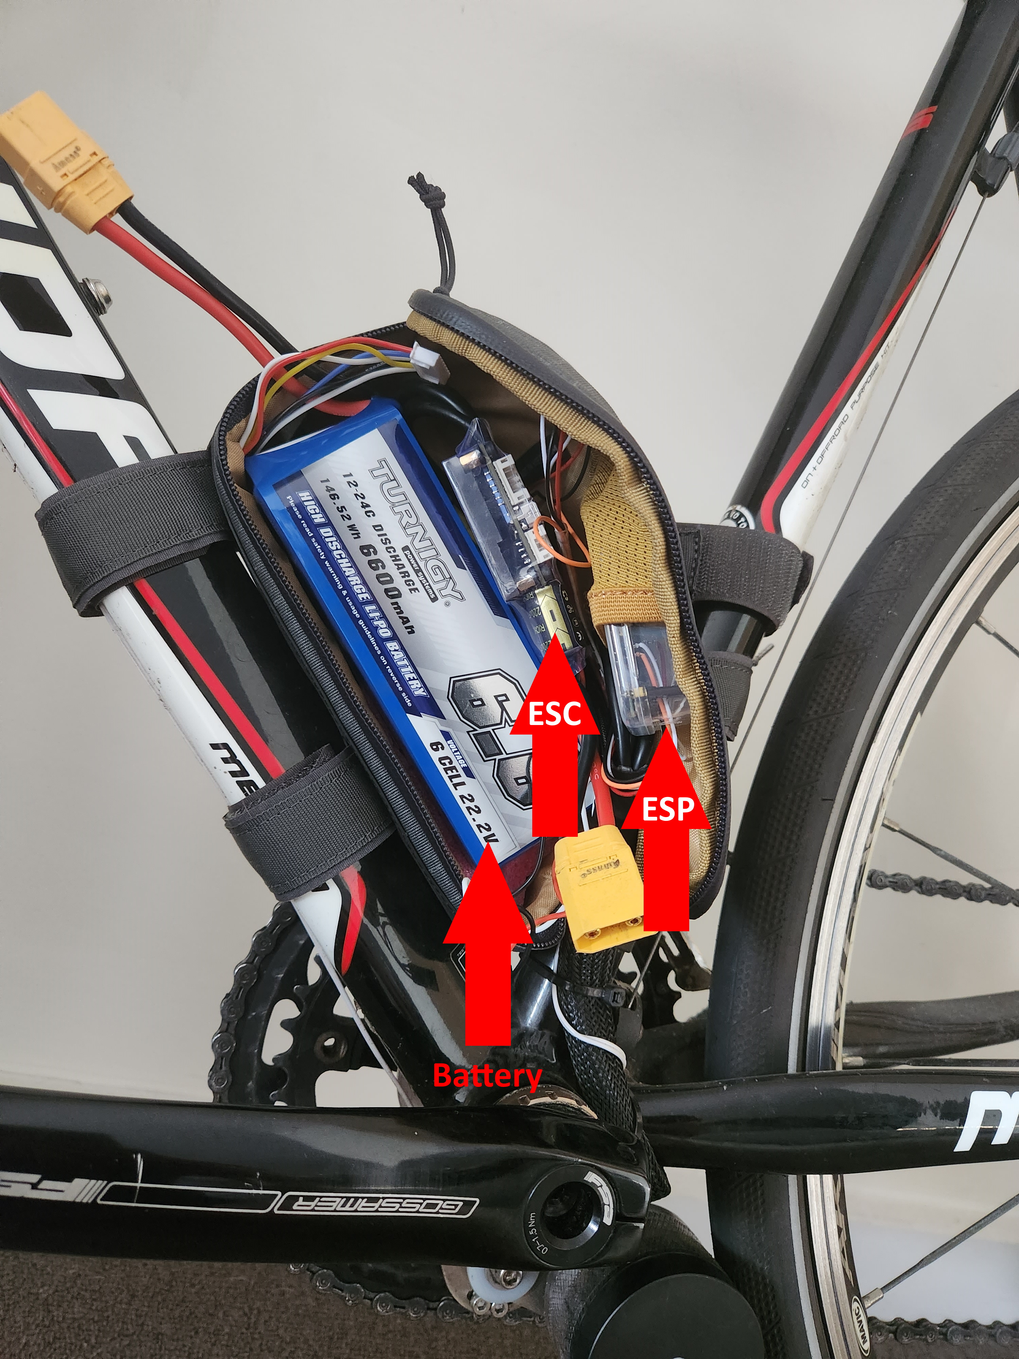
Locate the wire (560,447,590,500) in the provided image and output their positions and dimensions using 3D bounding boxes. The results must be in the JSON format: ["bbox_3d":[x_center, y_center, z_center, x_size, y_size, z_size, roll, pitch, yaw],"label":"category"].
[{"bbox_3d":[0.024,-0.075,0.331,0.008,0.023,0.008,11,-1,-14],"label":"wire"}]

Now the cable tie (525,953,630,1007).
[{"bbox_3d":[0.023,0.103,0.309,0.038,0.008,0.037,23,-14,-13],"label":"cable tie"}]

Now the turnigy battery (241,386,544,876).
[{"bbox_3d":[-0.030,-0.013,0.303,0.051,0.146,0.053,-31,6,-13],"label":"turnigy battery"}]

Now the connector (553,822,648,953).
[{"bbox_3d":[0.024,0.054,0.238,0.021,0.030,0.011,-20,-44,5],"label":"connector"}]

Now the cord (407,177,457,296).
[{"bbox_3d":[-0.023,-0.139,0.281,0.011,0.039,0.009,-12,0,-15],"label":"cord"}]

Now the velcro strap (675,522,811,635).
[{"bbox_3d":[0.083,-0.032,0.338,0.051,0.029,0.041,17,-24,-14],"label":"velcro strap"}]

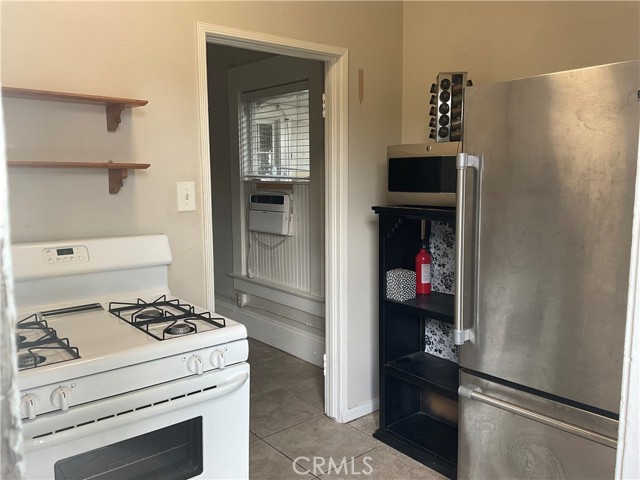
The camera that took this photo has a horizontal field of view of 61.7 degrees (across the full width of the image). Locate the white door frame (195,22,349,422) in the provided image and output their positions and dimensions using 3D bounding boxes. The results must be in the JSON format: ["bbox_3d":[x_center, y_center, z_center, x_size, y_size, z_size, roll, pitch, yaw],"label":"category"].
[{"bbox_3d":[-0.221,0.051,2.746,0.885,2.072,0.140,-6,8,-39],"label":"white door frame"}]

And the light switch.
[{"bbox_3d":[-0.584,-0.190,2.357,0.079,0.125,0.014,-6,8,-39],"label":"light switch"}]

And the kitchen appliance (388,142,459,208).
[{"bbox_3d":[0.667,-0.314,2.668,0.400,0.307,0.520,-6,8,-39],"label":"kitchen appliance"}]

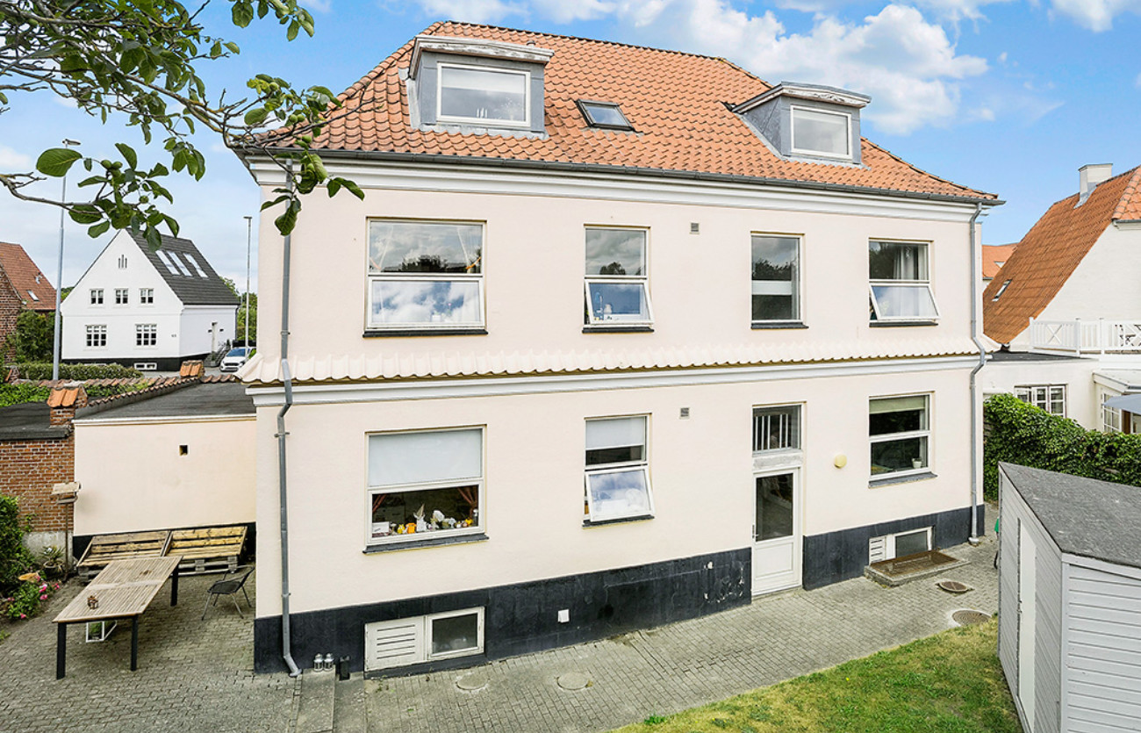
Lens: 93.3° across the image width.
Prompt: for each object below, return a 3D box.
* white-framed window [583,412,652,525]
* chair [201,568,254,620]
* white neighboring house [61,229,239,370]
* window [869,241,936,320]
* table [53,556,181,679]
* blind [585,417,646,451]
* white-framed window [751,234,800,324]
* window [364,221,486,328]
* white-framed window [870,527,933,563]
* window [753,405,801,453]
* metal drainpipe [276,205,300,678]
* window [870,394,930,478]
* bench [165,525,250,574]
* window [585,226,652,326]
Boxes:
[{"bbox_3d":[0.716,1.542,8.069,1.041,1.579,0.280,-1,3,-17],"label":"white-framed window"},{"bbox_3d":[-4.917,3.249,7.750,0.670,0.690,0.520,-1,3,-13],"label":"chair"},{"bbox_3d":[-30.400,-4.648,39.900,8.000,9.500,6.900,0,3,-2],"label":"white neighboring house"},{"bbox_3d":[5.913,-1.522,9.659,1.445,1.486,0.260,-1,3,-17],"label":"window"},{"bbox_3d":[-6.550,3.583,7.919,1.000,0.730,1.700,-1,4,-20],"label":"table"},{"bbox_3d":[0.692,1.053,8.599,1.014,0.492,0.050,-1,4,-18],"label":"blind"},{"bbox_3d":[3.355,-1.445,8.981,1.010,1.482,0.120,-1,3,-17],"label":"white-framed window"},{"bbox_3d":[-1.935,-1.241,7.343,1.508,1.502,0.120,-1,3,-17],"label":"window"},{"bbox_3d":[5.896,3.271,9.716,1.445,0.593,0.100,-1,3,-17],"label":"white-framed window"},{"bbox_3d":[3.371,1.060,8.986,0.977,0.830,0.120,-1,3,-17],"label":"window"},{"bbox_3d":[-3.488,0.755,6.620,0.220,6.142,0.200,0,2,-17],"label":"metal drainpipe"},{"bbox_3d":[6.320,1.346,10.375,1.549,1.548,0.120,-1,4,-18],"label":"window"},{"bbox_3d":[-6.628,3.389,9.810,1.200,0.640,0.620,-1,4,-18],"label":"bench"},{"bbox_3d":[0.770,-1.415,8.477,1.116,1.573,0.280,-1,4,-18],"label":"window"}]

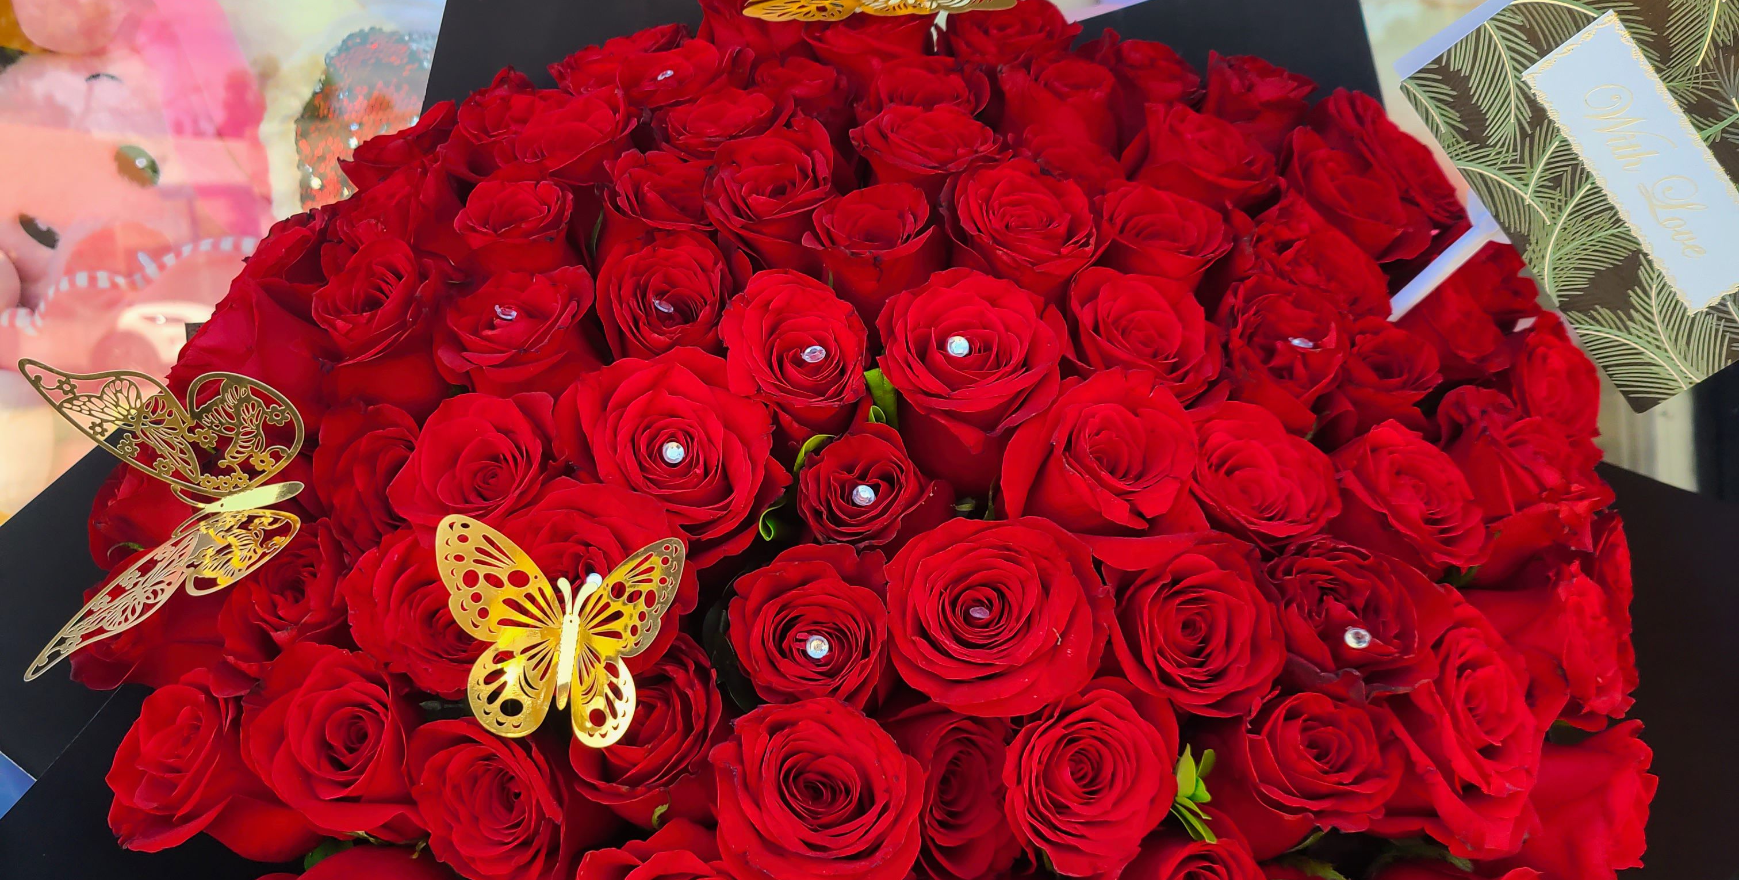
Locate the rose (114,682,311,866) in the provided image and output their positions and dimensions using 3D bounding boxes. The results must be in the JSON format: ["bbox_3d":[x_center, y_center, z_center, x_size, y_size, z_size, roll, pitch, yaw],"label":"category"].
[{"bbox_3d":[-0.229,0.116,0.613,0.057,0.057,0.052,0,-14,32],"label":"rose"}]

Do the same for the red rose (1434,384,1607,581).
[{"bbox_3d":[0.259,0.021,0.696,0.060,0.060,0.054,-15,-25,-34],"label":"red rose"}]

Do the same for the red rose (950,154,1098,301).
[{"bbox_3d":[0.059,-0.075,0.690,0.059,0.053,0.059,0,54,0],"label":"red rose"}]

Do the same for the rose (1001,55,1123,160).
[{"bbox_3d":[0.082,-0.131,0.752,0.052,0.053,0.052,4,42,0],"label":"rose"}]

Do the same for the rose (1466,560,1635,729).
[{"bbox_3d":[0.228,0.070,0.590,0.055,0.055,0.054,5,-9,-39],"label":"rose"}]

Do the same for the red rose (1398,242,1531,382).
[{"bbox_3d":[0.234,-0.048,0.697,0.052,0.052,0.048,0,-37,-38],"label":"red rose"}]

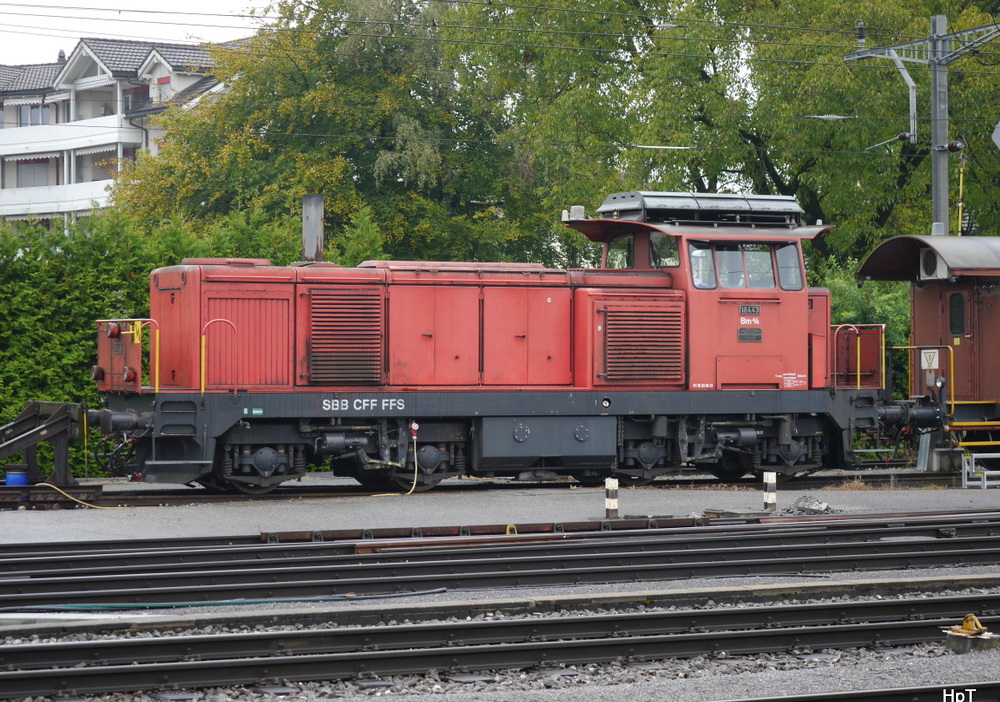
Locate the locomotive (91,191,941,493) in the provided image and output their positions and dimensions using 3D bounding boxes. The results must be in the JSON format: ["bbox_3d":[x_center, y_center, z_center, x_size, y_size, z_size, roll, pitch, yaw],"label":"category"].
[{"bbox_3d":[0.072,-0.189,41.654,12.800,4.350,3.000,0,0,-25],"label":"locomotive"}]

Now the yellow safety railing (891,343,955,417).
[{"bbox_3d":[6.630,0.458,44.713,0.100,1.120,1.920,0,0,-25],"label":"yellow safety railing"}]

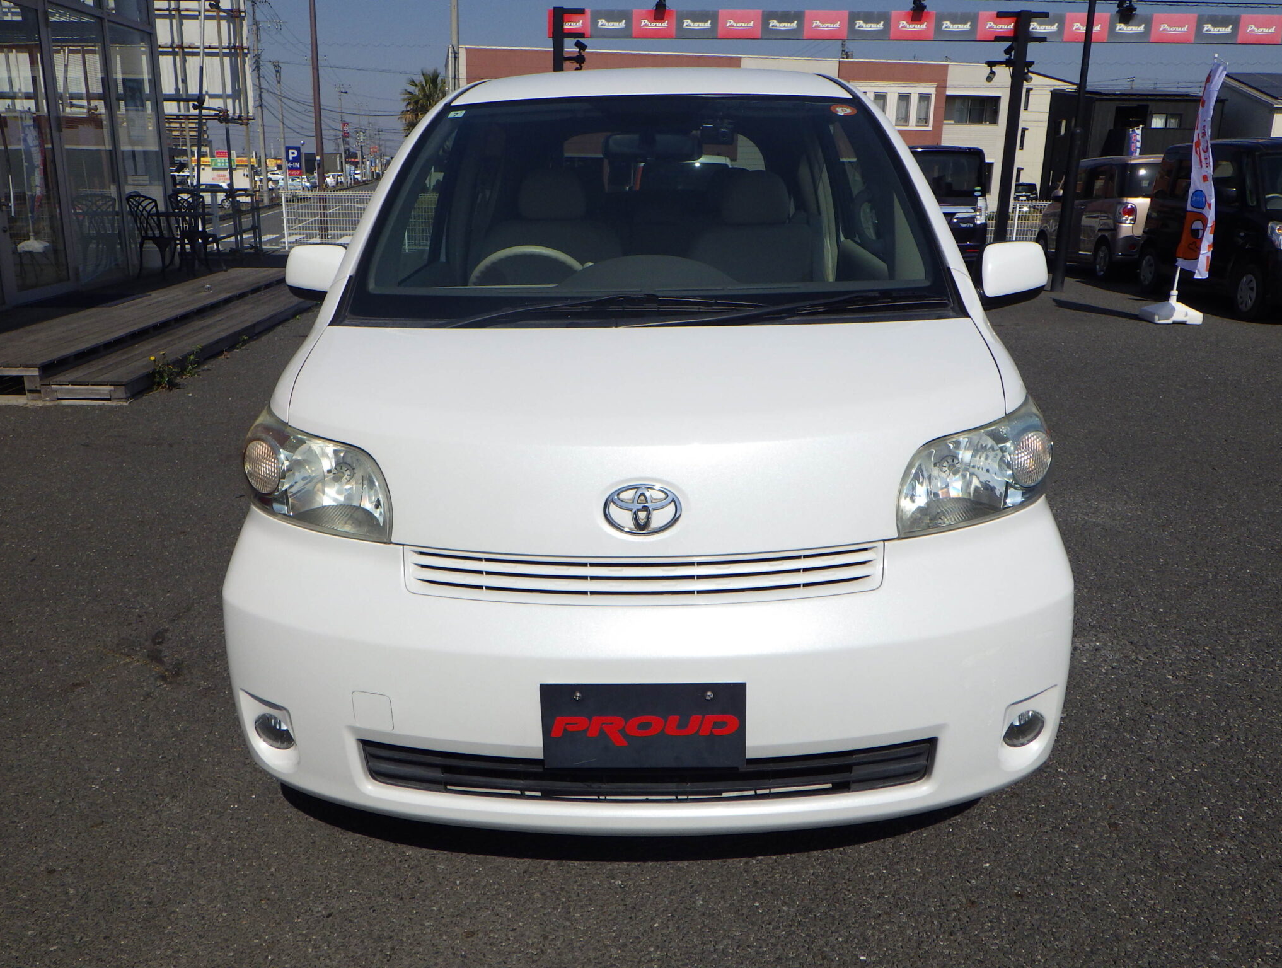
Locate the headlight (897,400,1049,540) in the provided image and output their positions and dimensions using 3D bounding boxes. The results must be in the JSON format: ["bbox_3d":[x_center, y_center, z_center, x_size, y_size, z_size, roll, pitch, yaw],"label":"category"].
[{"bbox_3d":[0.600,-0.047,1.923,0.370,0.210,0.270,-3,16,-12],"label":"headlight"}]

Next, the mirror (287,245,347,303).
[{"bbox_3d":[-0.804,-0.542,2.678,0.200,0.157,0.130,1,16,1],"label":"mirror"}]

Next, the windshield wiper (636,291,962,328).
[{"bbox_3d":[0.345,-0.406,2.420,0.760,0.090,0.080,-2,16,-9],"label":"windshield wiper"}]

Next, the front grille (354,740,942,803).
[{"bbox_3d":[0.011,0.492,1.805,0.980,0.085,0.110,0,16,-1],"label":"front grille"}]

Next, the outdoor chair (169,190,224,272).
[{"bbox_3d":[-5.126,-2.914,12.046,0.450,0.880,0.520,-12,20,-36],"label":"outdoor chair"}]

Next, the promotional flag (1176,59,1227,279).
[{"bbox_3d":[5.307,-2.976,9.892,0.420,1.950,0.250,1,16,0],"label":"promotional flag"}]

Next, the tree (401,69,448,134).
[{"bbox_3d":[-10.910,-18.017,54.155,2.700,6.550,2.700,1,16,0],"label":"tree"}]

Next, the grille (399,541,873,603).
[{"bbox_3d":[0.003,0.160,1.745,0.820,0.090,0.120,1,16,1],"label":"grille"}]

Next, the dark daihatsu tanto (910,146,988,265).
[{"bbox_3d":[3.675,-3.929,15.092,1.475,1.755,3.400,0,16,-2],"label":"dark daihatsu tanto"}]

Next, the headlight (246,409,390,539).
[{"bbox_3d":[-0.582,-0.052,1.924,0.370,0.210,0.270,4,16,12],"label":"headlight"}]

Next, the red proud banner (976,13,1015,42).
[{"bbox_3d":[4.536,-5.779,13.194,0.580,0.345,0.030,1,16,0],"label":"red proud banner"}]

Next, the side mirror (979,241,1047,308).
[{"bbox_3d":[0.931,-0.536,2.674,0.200,0.157,0.130,1,16,1],"label":"side mirror"}]

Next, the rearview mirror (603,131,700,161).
[{"bbox_3d":[0.027,-0.871,2.700,0.250,0.072,0.045,-2,13,-10],"label":"rearview mirror"}]

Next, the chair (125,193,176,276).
[{"bbox_3d":[-5.346,-2.708,11.400,0.420,0.880,0.480,5,16,14],"label":"chair"}]

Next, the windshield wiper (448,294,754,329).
[{"bbox_3d":[-0.078,-0.377,2.266,0.690,0.085,0.130,1,16,1],"label":"windshield wiper"}]

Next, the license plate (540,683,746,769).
[{"bbox_3d":[0.006,0.393,1.694,0.330,0.165,0.010,0,21,0],"label":"license plate"}]

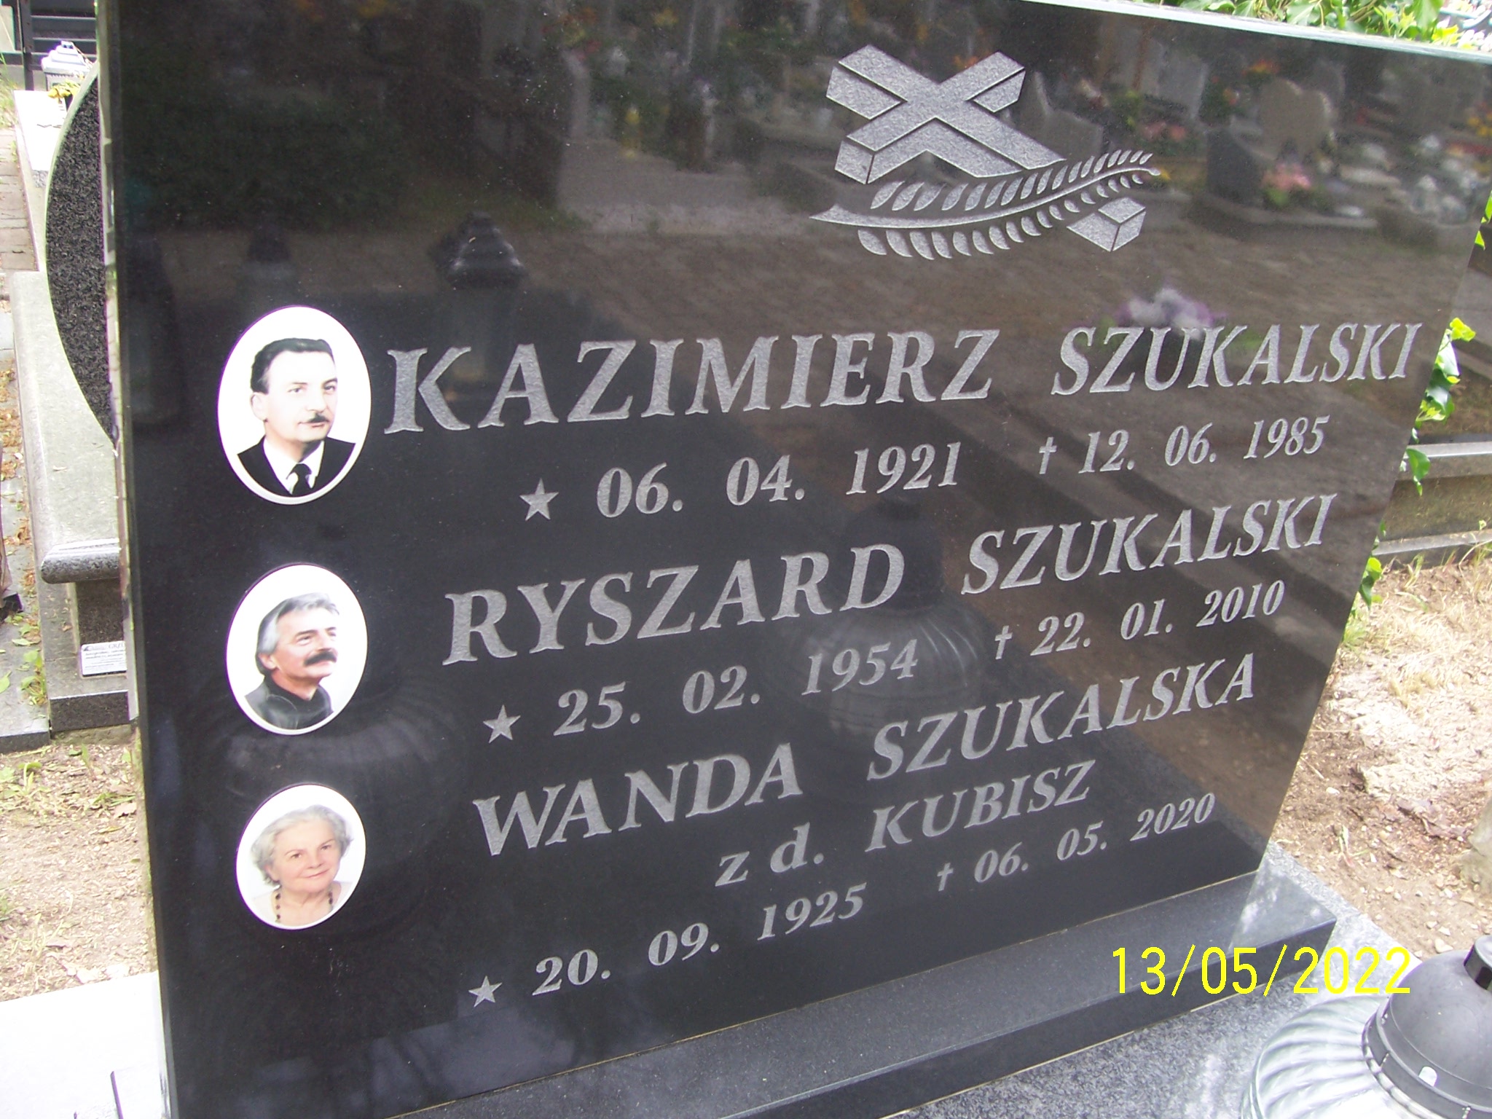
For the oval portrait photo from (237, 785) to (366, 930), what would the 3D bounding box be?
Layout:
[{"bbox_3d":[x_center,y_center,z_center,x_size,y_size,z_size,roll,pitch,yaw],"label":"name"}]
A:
[{"bbox_3d":[-0.363,0.246,1.200,0.110,0.150,0.010,-6,29,-28],"label":"oval portrait photo"}]

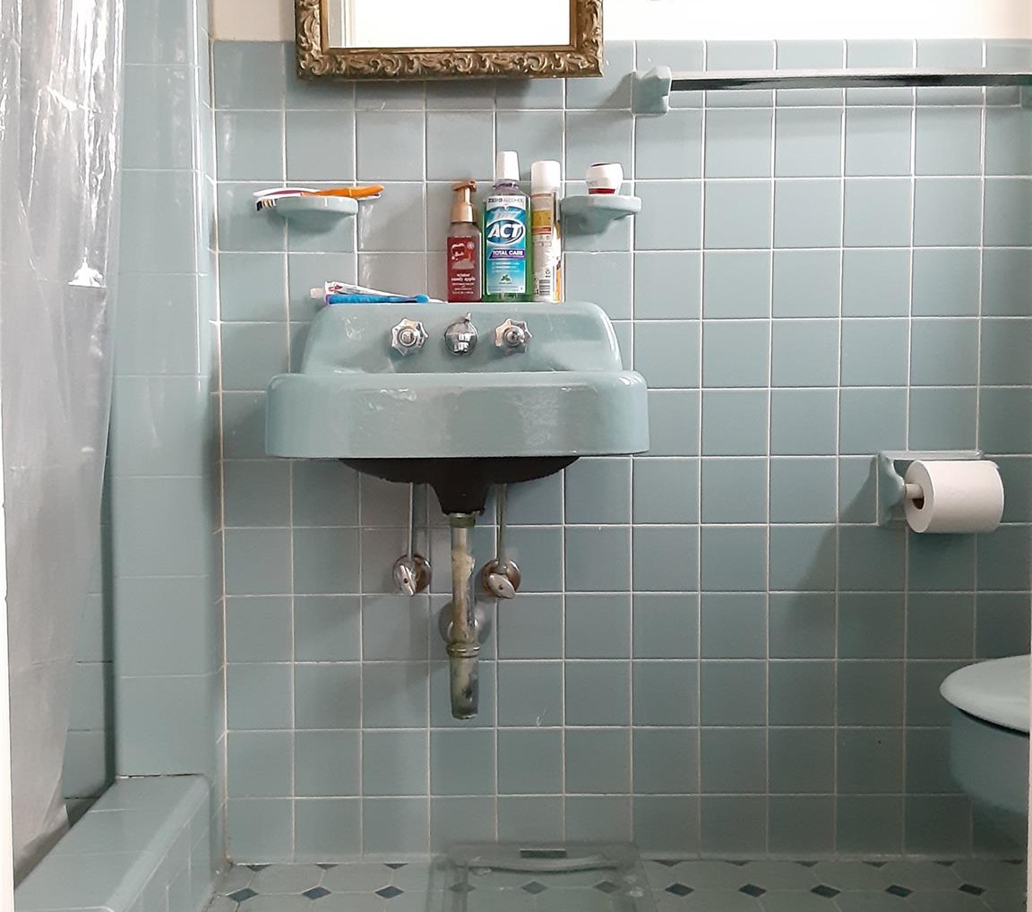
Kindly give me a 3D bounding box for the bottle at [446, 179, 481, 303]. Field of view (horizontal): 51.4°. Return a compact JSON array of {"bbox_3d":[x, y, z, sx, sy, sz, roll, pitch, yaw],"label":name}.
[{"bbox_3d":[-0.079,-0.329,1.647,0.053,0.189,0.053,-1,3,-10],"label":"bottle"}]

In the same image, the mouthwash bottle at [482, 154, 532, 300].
[{"bbox_3d":[-0.012,-0.351,1.648,0.075,0.231,0.052,0,3,4],"label":"mouthwash bottle"}]

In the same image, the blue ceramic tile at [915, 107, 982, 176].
[{"bbox_3d":[0.678,-0.494,1.685,0.108,0.108,0.009,0,3,0],"label":"blue ceramic tile"}]

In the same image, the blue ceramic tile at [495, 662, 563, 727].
[{"bbox_3d":[0.021,0.387,1.740,0.108,0.108,0.009,0,3,1],"label":"blue ceramic tile"}]

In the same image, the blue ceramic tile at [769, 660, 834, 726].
[{"bbox_3d":[0.462,0.384,1.744,0.108,0.108,0.010,0,3,0],"label":"blue ceramic tile"}]

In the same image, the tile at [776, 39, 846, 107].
[{"bbox_3d":[0.463,-0.602,1.690,0.108,0.107,0.009,0,3,0],"label":"tile"}]

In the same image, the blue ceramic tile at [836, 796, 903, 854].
[{"bbox_3d":[0.579,0.604,1.752,0.108,0.098,0.010,0,3,0],"label":"blue ceramic tile"}]

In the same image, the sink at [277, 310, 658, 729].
[{"bbox_3d":[-0.072,0.071,1.502,0.487,0.586,0.435,0,3,1],"label":"sink"}]

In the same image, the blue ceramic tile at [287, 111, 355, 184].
[{"bbox_3d":[-0.311,-0.491,1.707,0.108,0.108,0.009,0,3,0],"label":"blue ceramic tile"}]

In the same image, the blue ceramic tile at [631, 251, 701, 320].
[{"bbox_3d":[0.238,-0.271,1.700,0.107,0.107,0.010,0,3,0],"label":"blue ceramic tile"}]

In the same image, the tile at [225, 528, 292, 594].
[{"bbox_3d":[-0.417,0.170,1.743,0.108,0.108,0.009,0,3,0],"label":"tile"}]

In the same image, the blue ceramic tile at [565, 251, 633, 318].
[{"bbox_3d":[0.132,-0.271,1.701,0.108,0.108,0.009,0,3,0],"label":"blue ceramic tile"}]

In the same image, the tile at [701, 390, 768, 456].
[{"bbox_3d":[0.352,-0.053,1.726,0.108,0.108,0.009,0,3,0],"label":"tile"}]

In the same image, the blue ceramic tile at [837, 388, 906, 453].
[{"bbox_3d":[0.571,-0.057,1.720,0.108,0.108,0.010,0,3,0],"label":"blue ceramic tile"}]

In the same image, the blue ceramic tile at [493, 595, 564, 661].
[{"bbox_3d":[0.023,0.278,1.745,0.108,0.108,0.009,0,3,0],"label":"blue ceramic tile"}]

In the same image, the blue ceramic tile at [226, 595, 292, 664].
[{"bbox_3d":[-0.416,0.279,1.735,0.107,0.107,0.010,0,3,0],"label":"blue ceramic tile"}]

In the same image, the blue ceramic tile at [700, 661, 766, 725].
[{"bbox_3d":[0.351,0.384,1.744,0.108,0.108,0.010,0,3,0],"label":"blue ceramic tile"}]

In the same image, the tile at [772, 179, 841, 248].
[{"bbox_3d":[0.457,-0.381,1.692,0.107,0.107,0.010,0,3,0],"label":"tile"}]

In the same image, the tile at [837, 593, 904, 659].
[{"bbox_3d":[0.572,0.275,1.738,0.108,0.108,0.010,0,3,0],"label":"tile"}]

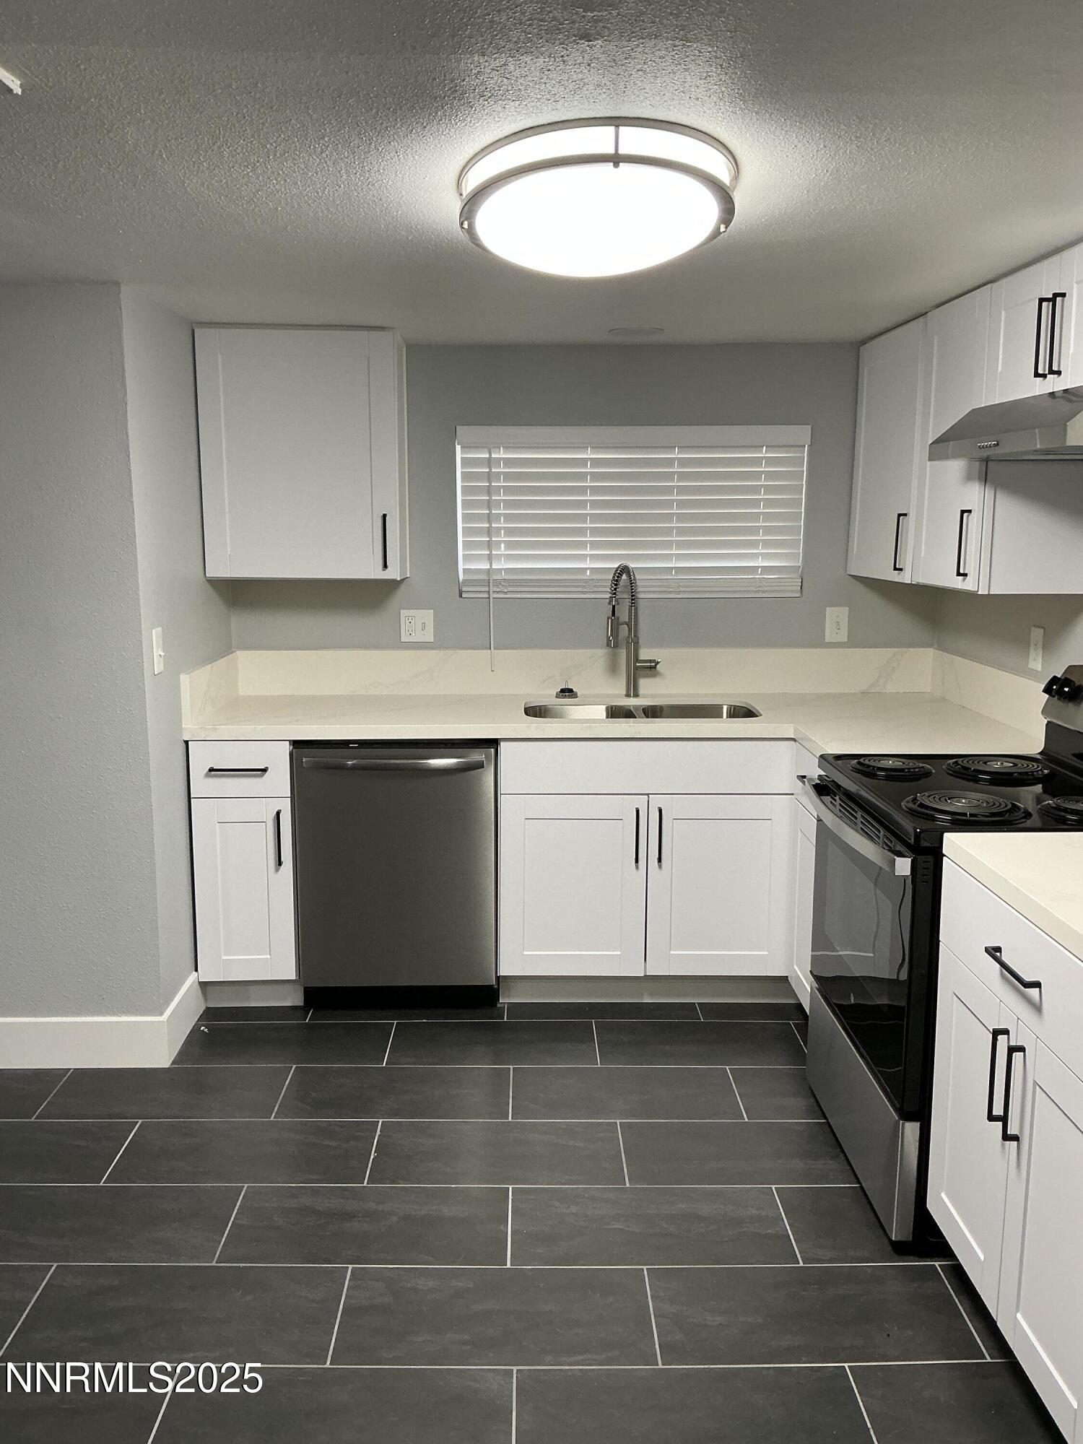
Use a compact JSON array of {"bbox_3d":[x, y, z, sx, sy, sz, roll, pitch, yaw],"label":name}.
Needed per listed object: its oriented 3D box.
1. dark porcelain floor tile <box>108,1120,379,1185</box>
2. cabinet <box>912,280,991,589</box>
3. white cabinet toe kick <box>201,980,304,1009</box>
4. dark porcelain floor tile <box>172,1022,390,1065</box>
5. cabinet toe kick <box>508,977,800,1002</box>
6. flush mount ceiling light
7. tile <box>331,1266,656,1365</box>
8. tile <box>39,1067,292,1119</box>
[{"bbox_3d":[-0.719,1.058,2.846,0.608,0.010,0.299,0,10,-1],"label":"dark porcelain floor tile"},{"bbox_3d":[1.245,-0.731,3.096,0.325,0.744,0.494,0,10,-1],"label":"cabinet"},{"bbox_3d":[-0.910,0.852,3.703,0.310,0.100,0.020,0,10,-1],"label":"white cabinet toe kick"},{"bbox_3d":[-0.755,0.953,3.431,0.608,0.010,0.299,0,10,-1],"label":"dark porcelain floor tile"},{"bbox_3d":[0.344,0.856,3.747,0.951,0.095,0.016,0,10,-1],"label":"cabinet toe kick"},{"bbox_3d":[0.103,-0.927,2.139,0.508,0.118,0.508,0,6,0],"label":"flush mount ceiling light"},{"bbox_3d":[-0.088,1.163,2.290,0.609,0.010,0.295,0,10,-1],"label":"tile"},{"bbox_3d":[-1.000,0.999,3.139,0.605,0.010,0.298,0,10,-1],"label":"tile"}]

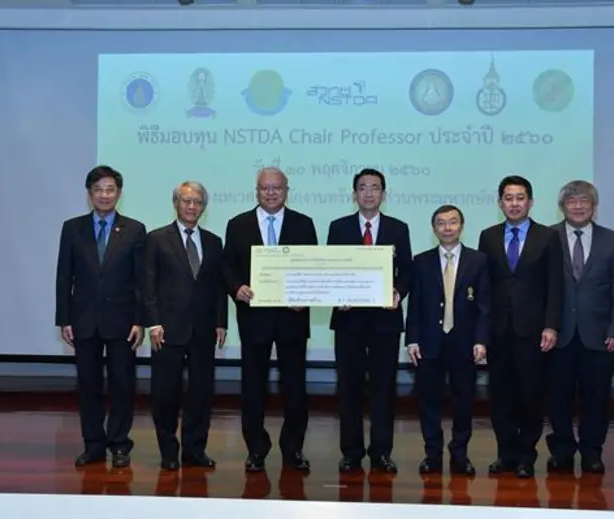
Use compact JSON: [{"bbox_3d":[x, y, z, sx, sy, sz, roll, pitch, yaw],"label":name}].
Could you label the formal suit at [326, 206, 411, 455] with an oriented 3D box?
[{"bbox_3d":[0.364,0.441,4.840,0.500,1.430,0.360,1,0,5],"label":"formal suit"}]

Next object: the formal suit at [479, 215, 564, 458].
[{"bbox_3d":[1.213,0.468,4.820,0.480,1.410,0.300,1,0,21],"label":"formal suit"}]

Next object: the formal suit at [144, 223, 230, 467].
[{"bbox_3d":[-0.702,0.474,4.880,0.480,1.400,0.300,1,0,-16],"label":"formal suit"}]

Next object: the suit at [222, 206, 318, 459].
[{"bbox_3d":[-0.216,0.420,4.860,0.540,1.450,0.370,1,0,-2],"label":"suit"}]

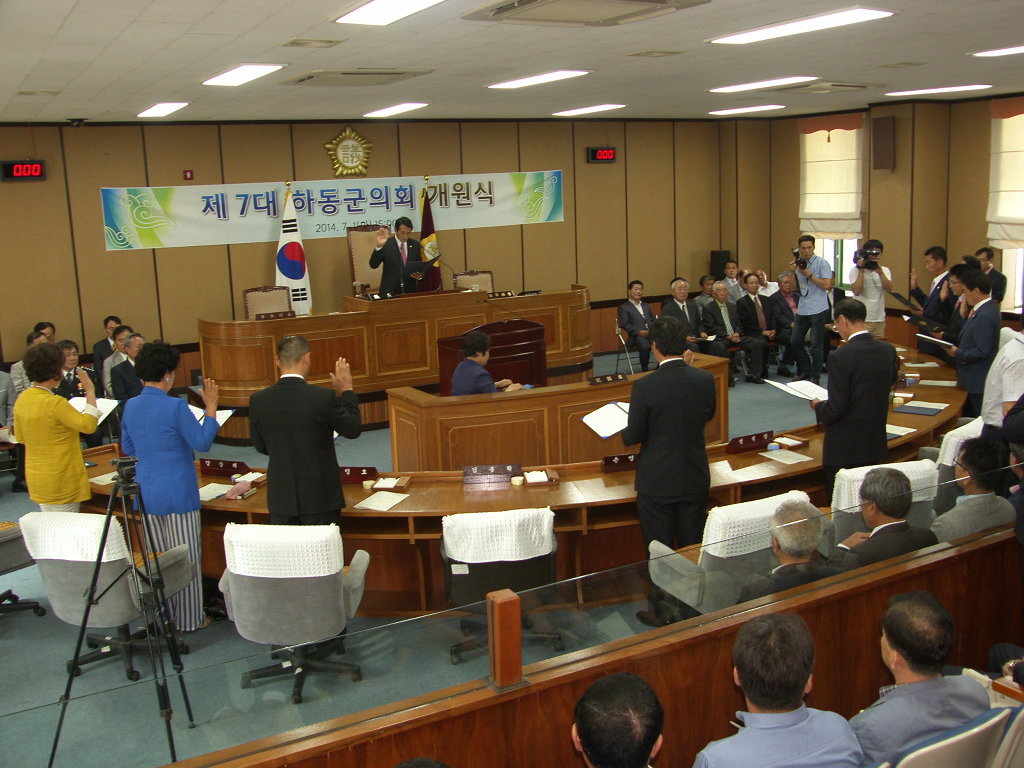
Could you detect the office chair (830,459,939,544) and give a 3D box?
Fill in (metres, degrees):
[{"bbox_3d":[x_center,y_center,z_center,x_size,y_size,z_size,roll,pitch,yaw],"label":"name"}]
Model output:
[{"bbox_3d":[2.070,0.829,6.190,0.680,0.870,0.660,-5,11,-16],"label":"office chair"}]

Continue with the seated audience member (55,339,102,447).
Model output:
[{"bbox_3d":[-3.648,0.259,8.777,0.500,1.280,0.720,-10,13,-36],"label":"seated audience member"}]

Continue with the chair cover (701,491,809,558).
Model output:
[{"bbox_3d":[1.153,0.691,4.882,0.500,0.275,0.180,-7,11,-21],"label":"chair cover"}]

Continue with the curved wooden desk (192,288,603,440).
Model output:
[{"bbox_3d":[-1.034,-0.317,11.347,4.420,1.390,0.850,-8,12,-27],"label":"curved wooden desk"}]

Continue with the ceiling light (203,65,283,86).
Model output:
[{"bbox_3d":[-1.973,-2.242,7.510,0.290,0.060,1.240,-8,12,-28],"label":"ceiling light"}]

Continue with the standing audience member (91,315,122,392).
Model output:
[{"bbox_3d":[-3.923,-0.058,10.492,0.650,1.284,0.480,6,13,35],"label":"standing audience member"}]

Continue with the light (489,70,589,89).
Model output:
[{"bbox_3d":[0.201,-2.563,8.698,0.290,0.060,1.240,-8,12,-28],"label":"light"}]

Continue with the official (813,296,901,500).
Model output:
[{"bbox_3d":[1.978,0.348,6.005,0.530,1.690,0.460,-9,12,-32],"label":"official"}]

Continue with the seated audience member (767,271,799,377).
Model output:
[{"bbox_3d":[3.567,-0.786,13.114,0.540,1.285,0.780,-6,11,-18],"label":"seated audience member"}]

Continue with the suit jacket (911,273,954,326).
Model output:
[{"bbox_3d":[4.086,-0.709,9.990,0.400,0.720,0.470,-5,11,-12],"label":"suit jacket"}]

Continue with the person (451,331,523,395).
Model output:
[{"bbox_3d":[-0.168,0.213,8.461,0.720,1.290,0.500,-9,12,-31],"label":"person"}]

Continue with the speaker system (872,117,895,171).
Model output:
[{"bbox_3d":[4.539,-2.950,12.650,0.140,0.600,0.320,-8,12,-28],"label":"speaker system"}]

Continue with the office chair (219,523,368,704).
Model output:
[{"bbox_3d":[-1.064,1.046,5.179,0.630,0.885,0.650,-2,10,3],"label":"office chair"}]

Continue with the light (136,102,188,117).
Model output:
[{"bbox_3d":[-3.603,-2.835,10.659,0.310,0.060,1.280,-8,11,-28],"label":"light"}]

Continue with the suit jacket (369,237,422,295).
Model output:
[{"bbox_3d":[-1.300,-1.310,11.769,0.600,0.750,0.360,-7,12,-23],"label":"suit jacket"}]

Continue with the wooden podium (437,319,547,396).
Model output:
[{"bbox_3d":[-0.189,-0.059,10.344,0.880,1.200,0.580,-8,12,-27],"label":"wooden podium"}]

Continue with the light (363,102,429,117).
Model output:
[{"bbox_3d":[-1.265,-2.995,11.268,0.290,0.060,1.240,-8,12,-28],"label":"light"}]

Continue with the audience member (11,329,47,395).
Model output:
[{"bbox_3d":[-4.500,0.128,10.100,0.750,1.270,0.520,2,12,20],"label":"audience member"}]

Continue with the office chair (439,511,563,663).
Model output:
[{"bbox_3d":[-0.050,1.023,5.650,0.620,0.860,0.640,-4,11,-7],"label":"office chair"}]

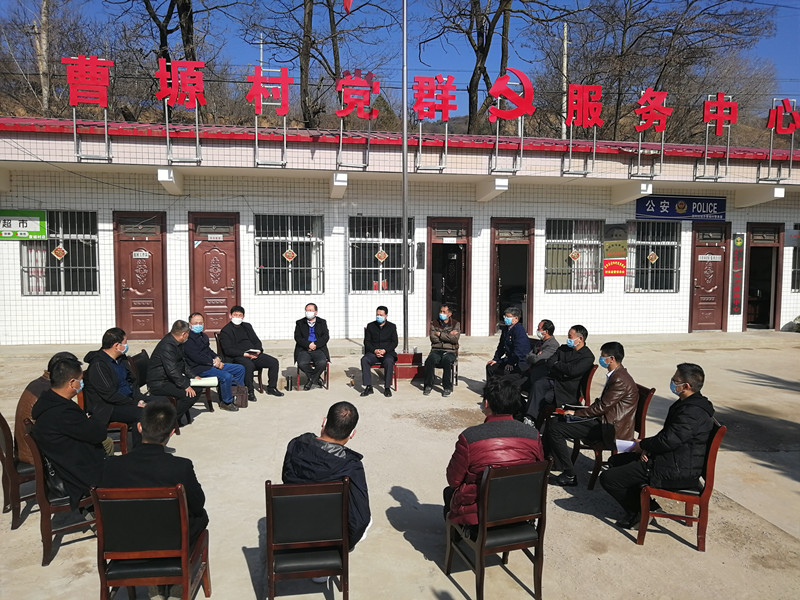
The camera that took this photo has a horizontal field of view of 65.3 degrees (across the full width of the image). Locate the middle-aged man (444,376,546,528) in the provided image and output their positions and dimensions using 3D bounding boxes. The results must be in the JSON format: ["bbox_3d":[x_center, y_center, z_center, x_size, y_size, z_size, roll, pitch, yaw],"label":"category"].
[{"bbox_3d":[0.574,1.158,4.131,0.570,1.330,0.770,-1,4,-16],"label":"middle-aged man"}]

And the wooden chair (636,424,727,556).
[{"bbox_3d":[2.092,1.351,4.776,0.575,0.922,0.494,1,4,11],"label":"wooden chair"}]

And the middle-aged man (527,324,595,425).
[{"bbox_3d":[1.756,0.959,7.029,0.720,1.300,0.540,-1,4,-12],"label":"middle-aged man"}]

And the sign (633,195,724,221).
[{"bbox_3d":[6.697,-2.183,14.910,2.354,0.571,0.120,0,4,-10],"label":"sign"}]

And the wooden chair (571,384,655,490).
[{"bbox_3d":[2.024,1.258,5.930,0.575,0.922,0.494,0,4,-1],"label":"wooden chair"}]

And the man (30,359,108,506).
[{"bbox_3d":[-2.296,1.090,4.759,0.800,1.340,0.600,-2,5,-38],"label":"man"}]

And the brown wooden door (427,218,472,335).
[{"bbox_3d":[1.102,-0.522,14.149,1.051,2.702,0.120,0,4,-10],"label":"brown wooden door"}]

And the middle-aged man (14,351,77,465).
[{"bbox_3d":[-2.735,1.065,5.137,0.740,1.300,0.530,-3,5,-40],"label":"middle-aged man"}]

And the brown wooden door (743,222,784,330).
[{"bbox_3d":[9.131,-0.565,15.673,1.053,2.720,0.130,0,4,-10],"label":"brown wooden door"}]

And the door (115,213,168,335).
[{"bbox_3d":[-5.388,-0.510,13.010,1.045,2.659,0.120,0,4,-10],"label":"door"}]

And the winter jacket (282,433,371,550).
[{"bbox_3d":[-0.442,1.133,3.772,0.540,0.650,0.480,0,4,-6],"label":"winter jacket"}]

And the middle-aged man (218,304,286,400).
[{"bbox_3d":[-2.244,0.762,9.318,0.850,1.310,0.600,3,5,41],"label":"middle-aged man"}]

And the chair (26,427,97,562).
[{"bbox_3d":[-2.388,1.351,4.560,0.580,0.935,0.485,-2,5,-30],"label":"chair"}]

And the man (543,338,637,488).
[{"bbox_3d":[1.866,1.093,6.037,0.860,1.330,0.520,1,4,0],"label":"man"}]

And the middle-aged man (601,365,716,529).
[{"bbox_3d":[1.992,1.177,4.895,0.780,1.340,0.540,1,4,11],"label":"middle-aged man"}]

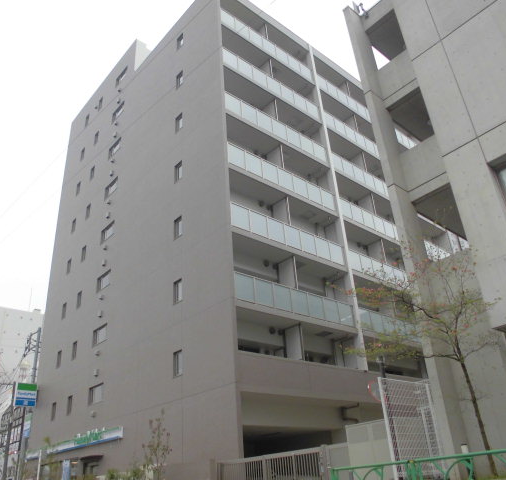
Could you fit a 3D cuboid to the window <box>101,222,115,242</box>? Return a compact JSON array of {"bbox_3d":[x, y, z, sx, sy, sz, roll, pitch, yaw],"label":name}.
[{"bbox_3d":[-7.820,-0.381,26.256,0.140,0.835,1.519,19,-36,-37],"label":"window"}]

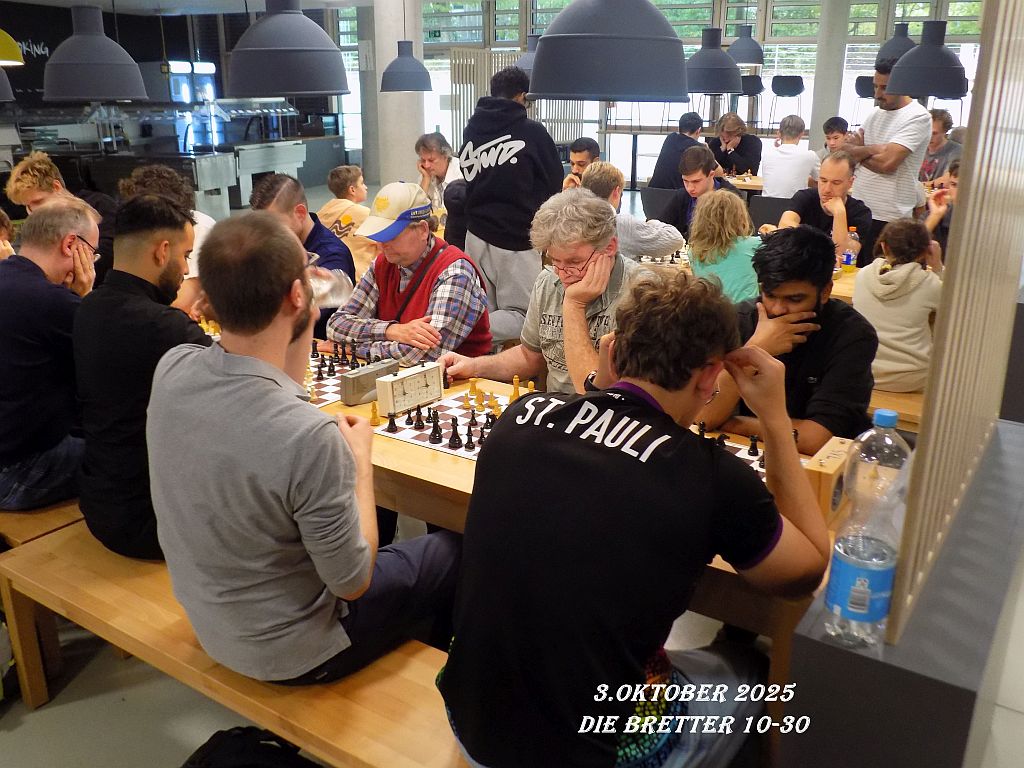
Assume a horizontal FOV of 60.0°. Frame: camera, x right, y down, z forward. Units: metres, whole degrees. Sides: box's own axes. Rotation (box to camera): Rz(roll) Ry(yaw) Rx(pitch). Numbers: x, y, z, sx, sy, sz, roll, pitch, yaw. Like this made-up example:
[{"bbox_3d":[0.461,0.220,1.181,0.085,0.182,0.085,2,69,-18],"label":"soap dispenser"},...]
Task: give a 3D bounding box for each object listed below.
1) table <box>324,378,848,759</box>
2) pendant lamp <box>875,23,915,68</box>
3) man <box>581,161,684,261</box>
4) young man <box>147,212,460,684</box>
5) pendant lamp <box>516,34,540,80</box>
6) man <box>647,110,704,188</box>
[{"bbox_3d":[-0.079,0.475,2.559,2.050,0.745,0.716,12,22,32],"label":"table"},{"bbox_3d":[3.573,-3.114,8.179,0.400,0.370,0.400,12,22,32],"label":"pendant lamp"},{"bbox_3d":[0.511,-0.486,4.707,0.540,1.310,0.820,12,22,33],"label":"man"},{"bbox_3d":[-0.387,0.309,2.106,0.530,1.420,0.760,12,22,33],"label":"young man"},{"bbox_3d":[0.172,-2.209,6.104,0.395,0.355,0.395,0,18,0],"label":"pendant lamp"},{"bbox_3d":[1.677,-1.876,8.403,0.520,1.330,0.780,12,22,32],"label":"man"}]

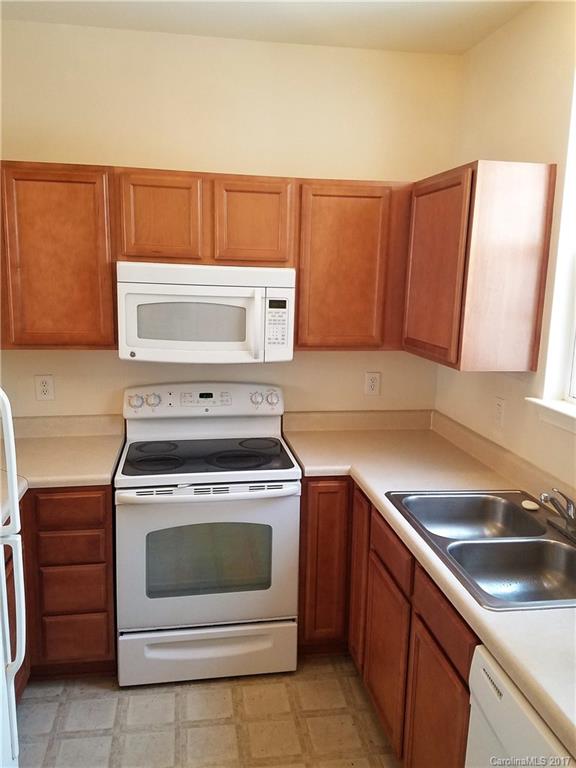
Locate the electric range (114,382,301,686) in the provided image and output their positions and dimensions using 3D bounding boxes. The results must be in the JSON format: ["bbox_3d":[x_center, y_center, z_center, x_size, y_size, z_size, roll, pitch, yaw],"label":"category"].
[{"bbox_3d":[-0.370,0.631,2.700,0.757,1.199,0.697,0,11,-9],"label":"electric range"}]

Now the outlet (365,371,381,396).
[{"bbox_3d":[0.449,0.001,3.033,0.072,0.116,0.012,0,11,-9],"label":"outlet"}]

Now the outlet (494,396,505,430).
[{"bbox_3d":[0.908,0.122,2.494,0.012,0.120,0.076,0,11,-9],"label":"outlet"}]

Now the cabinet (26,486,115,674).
[{"bbox_3d":[-0.927,0.770,2.633,0.330,0.876,0.620,0,11,-9],"label":"cabinet"}]

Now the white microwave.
[{"bbox_3d":[-0.371,-0.335,2.670,0.756,0.414,0.408,0,11,-9],"label":"white microwave"}]

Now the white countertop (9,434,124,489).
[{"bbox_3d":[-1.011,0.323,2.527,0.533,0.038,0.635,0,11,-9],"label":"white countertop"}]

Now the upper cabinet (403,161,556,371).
[{"bbox_3d":[0.756,-0.476,2.424,0.330,0.761,0.609,0,11,-9],"label":"upper cabinet"}]

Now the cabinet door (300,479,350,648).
[{"bbox_3d":[0.169,0.781,2.503,0.212,0.780,0.030,0,11,-9],"label":"cabinet door"}]

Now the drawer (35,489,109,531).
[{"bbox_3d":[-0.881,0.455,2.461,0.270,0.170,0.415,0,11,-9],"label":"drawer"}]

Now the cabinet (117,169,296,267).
[{"bbox_3d":[-0.366,-0.725,2.603,0.768,0.382,0.315,0,11,-9],"label":"cabinet"}]

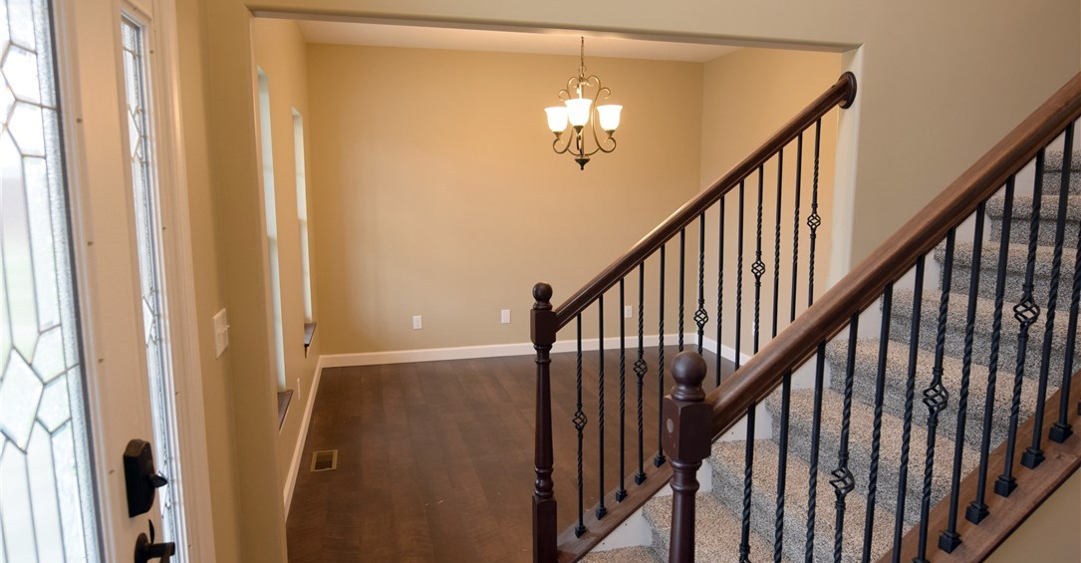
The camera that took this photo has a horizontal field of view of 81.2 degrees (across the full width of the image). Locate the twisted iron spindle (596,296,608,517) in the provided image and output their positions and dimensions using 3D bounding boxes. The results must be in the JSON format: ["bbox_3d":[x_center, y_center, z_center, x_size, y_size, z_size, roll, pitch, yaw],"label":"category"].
[{"bbox_3d":[0.228,0.482,2.383,0.032,0.873,0.032,-3,9,-15],"label":"twisted iron spindle"}]

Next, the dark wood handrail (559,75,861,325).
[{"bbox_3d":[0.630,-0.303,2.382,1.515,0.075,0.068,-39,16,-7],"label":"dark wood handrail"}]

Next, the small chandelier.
[{"bbox_3d":[0.265,-1.164,3.991,0.500,0.889,0.500,-1,8,0],"label":"small chandelier"}]

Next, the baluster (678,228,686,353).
[{"bbox_3d":[0.560,0.237,2.505,0.032,0.895,0.032,-3,9,-15],"label":"baluster"}]

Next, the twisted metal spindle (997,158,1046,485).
[{"bbox_3d":[1.208,0.113,1.578,0.053,0.873,0.053,-3,9,-15],"label":"twisted metal spindle"}]

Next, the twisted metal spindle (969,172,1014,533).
[{"bbox_3d":[1.127,0.178,1.565,0.033,0.873,0.033,-3,9,-15],"label":"twisted metal spindle"}]

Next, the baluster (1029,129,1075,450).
[{"bbox_3d":[1.316,0.051,1.623,0.032,0.895,0.032,-3,9,-15],"label":"baluster"}]

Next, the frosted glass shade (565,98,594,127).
[{"bbox_3d":[0.229,-1.017,3.797,0.160,0.150,0.160,-1,8,0],"label":"frosted glass shade"}]

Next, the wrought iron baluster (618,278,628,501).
[{"bbox_3d":[0.307,0.420,2.396,0.032,0.873,0.032,-3,9,-15],"label":"wrought iron baluster"}]

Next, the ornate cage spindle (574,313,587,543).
[{"bbox_3d":[0.154,0.561,2.437,0.048,0.895,0.048,-3,9,-15],"label":"ornate cage spindle"}]

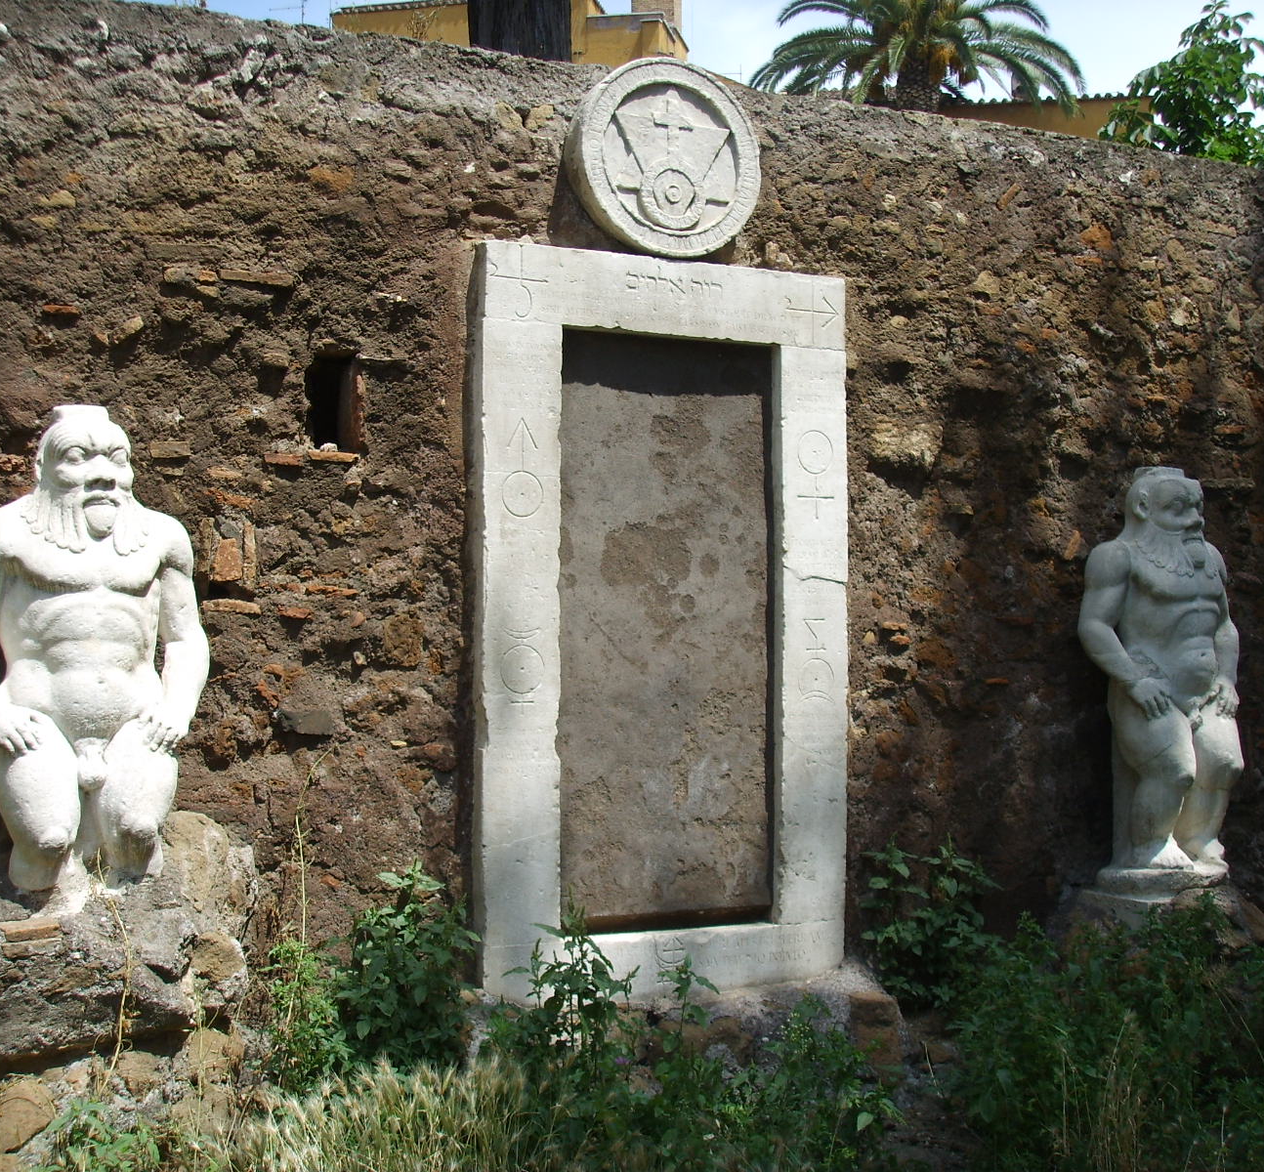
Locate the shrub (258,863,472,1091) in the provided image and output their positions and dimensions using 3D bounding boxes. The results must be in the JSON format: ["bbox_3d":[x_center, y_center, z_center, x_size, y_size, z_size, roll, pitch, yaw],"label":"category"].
[{"bbox_3d":[-0.796,1.177,5.330,0.600,0.680,0.420,1,-3,-24],"label":"shrub"}]

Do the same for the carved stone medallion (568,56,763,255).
[{"bbox_3d":[0.099,-1.438,6.035,0.670,0.670,0.170,1,-3,-24],"label":"carved stone medallion"}]

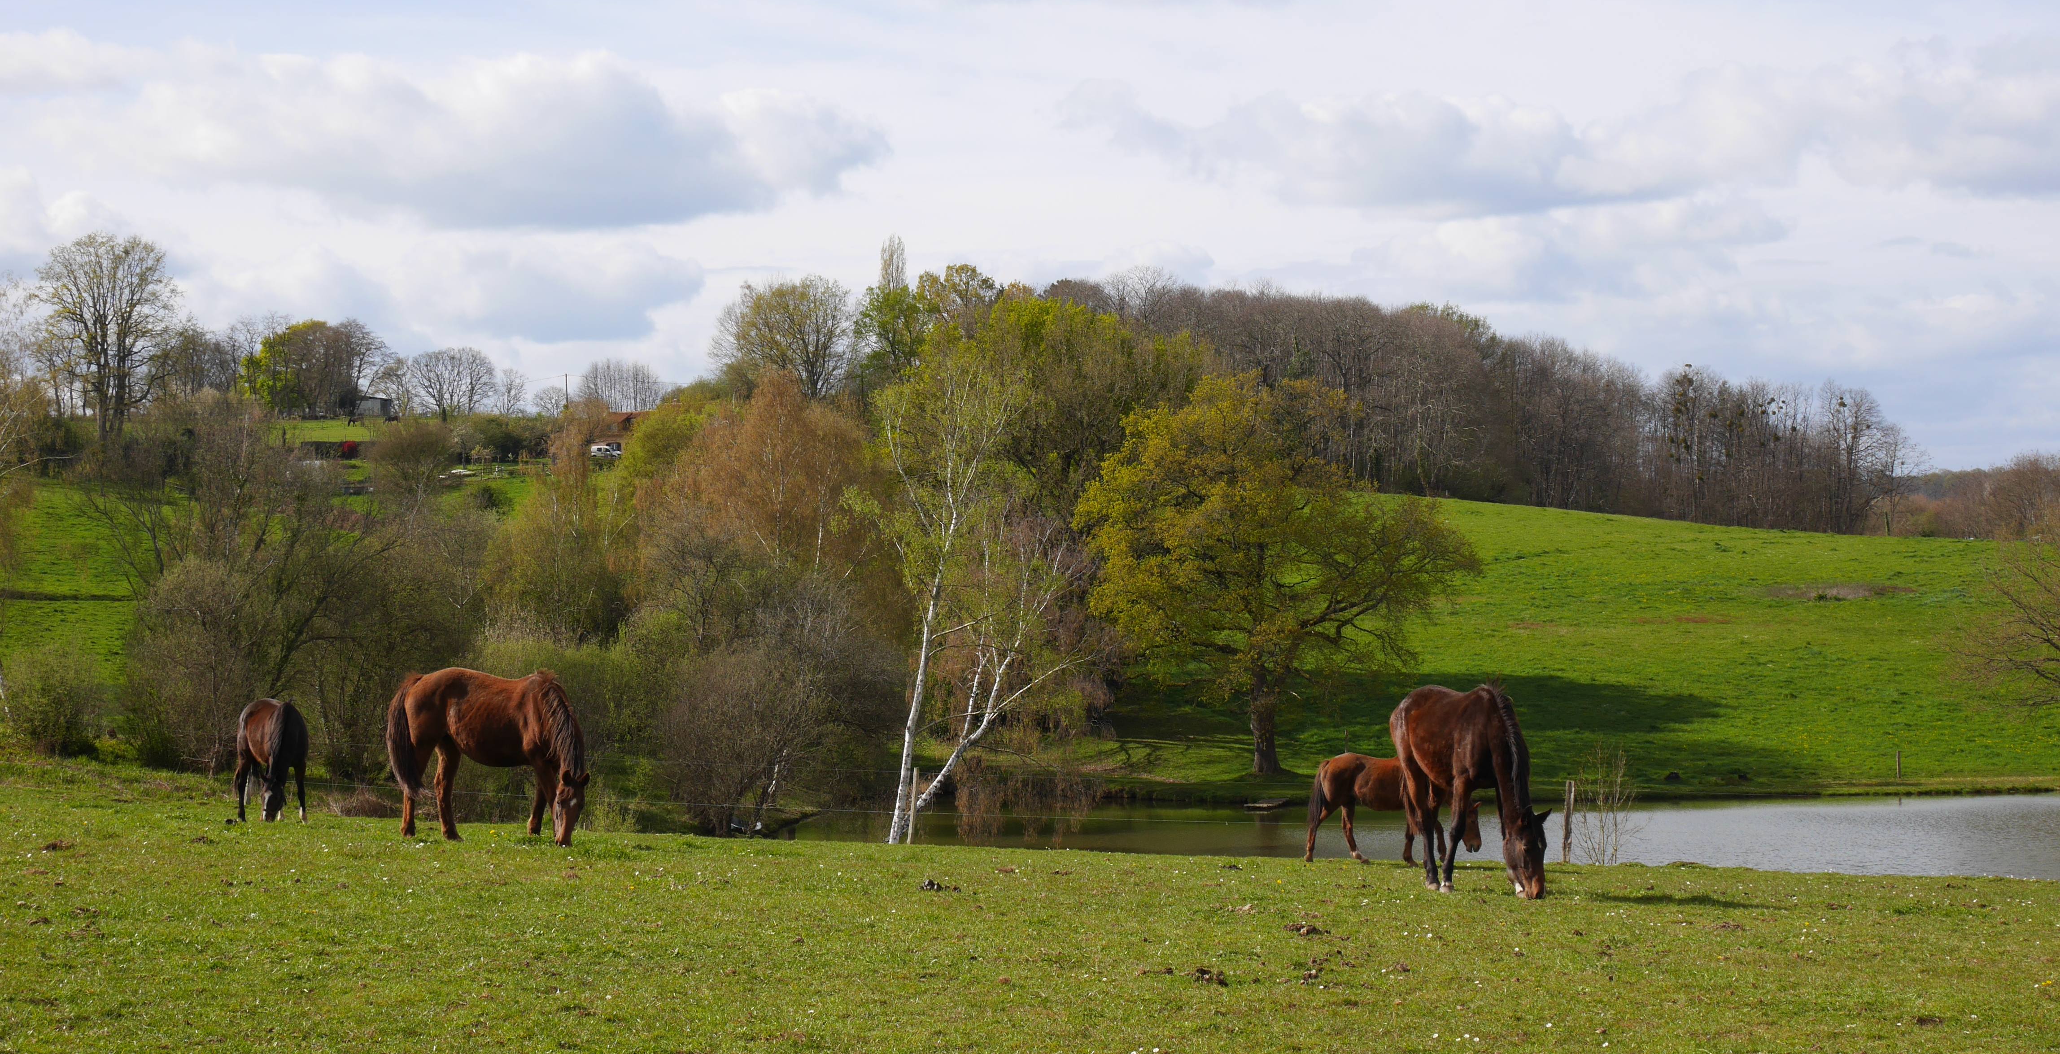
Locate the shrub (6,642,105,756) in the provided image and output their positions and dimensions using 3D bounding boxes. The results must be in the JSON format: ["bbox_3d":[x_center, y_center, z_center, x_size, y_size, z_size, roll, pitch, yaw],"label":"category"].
[{"bbox_3d":[-18.416,3.254,63.000,1.886,2.129,1.791,0,0,0],"label":"shrub"}]

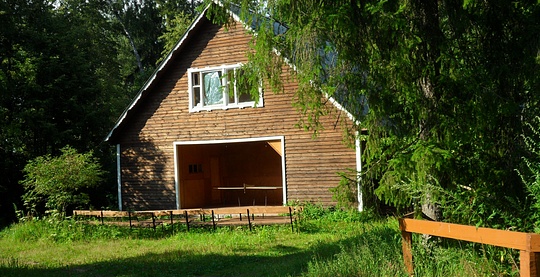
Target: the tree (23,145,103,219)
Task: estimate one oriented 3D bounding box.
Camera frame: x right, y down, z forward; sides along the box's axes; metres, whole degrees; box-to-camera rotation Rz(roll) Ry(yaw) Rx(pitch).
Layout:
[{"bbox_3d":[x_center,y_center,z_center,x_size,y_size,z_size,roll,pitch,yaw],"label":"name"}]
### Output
[{"bbox_3d":[-6.197,1.314,20.500,2.450,2.150,2.200,-2,0,0],"label":"tree"}]

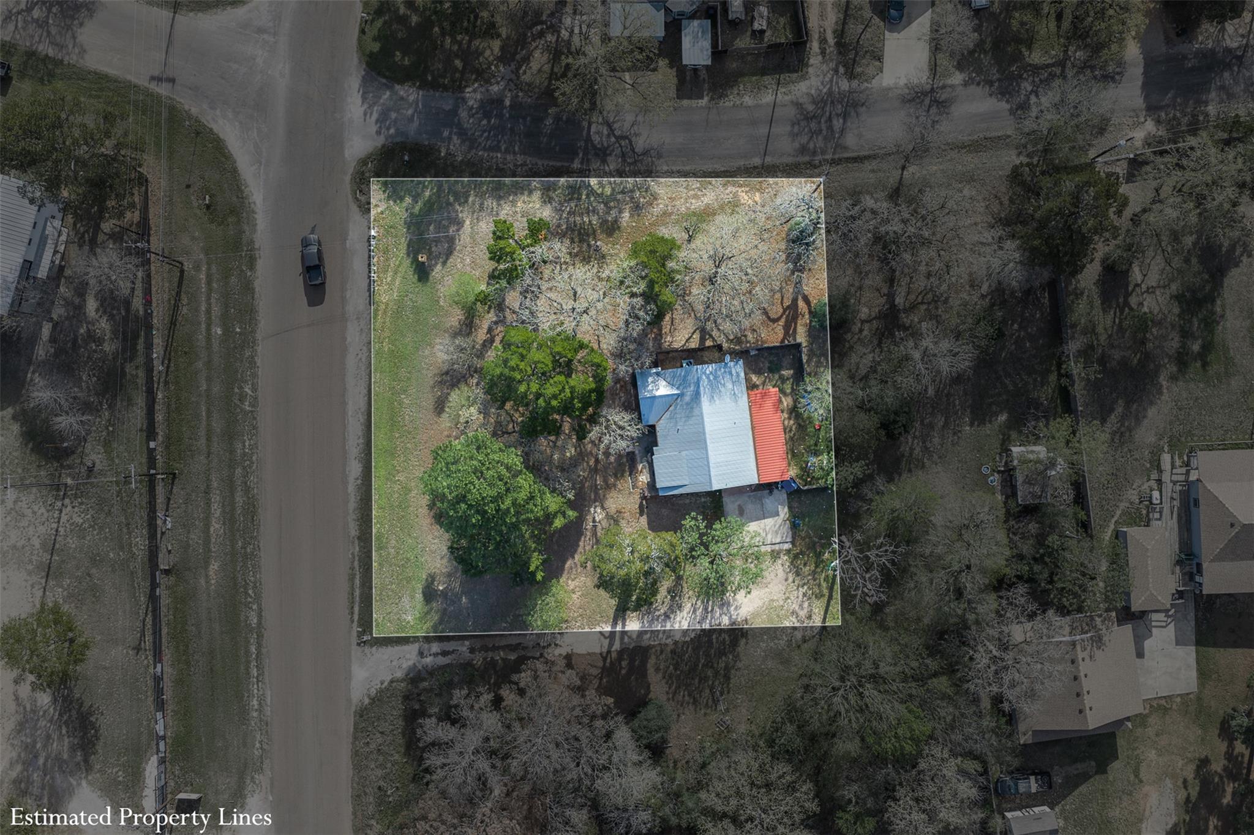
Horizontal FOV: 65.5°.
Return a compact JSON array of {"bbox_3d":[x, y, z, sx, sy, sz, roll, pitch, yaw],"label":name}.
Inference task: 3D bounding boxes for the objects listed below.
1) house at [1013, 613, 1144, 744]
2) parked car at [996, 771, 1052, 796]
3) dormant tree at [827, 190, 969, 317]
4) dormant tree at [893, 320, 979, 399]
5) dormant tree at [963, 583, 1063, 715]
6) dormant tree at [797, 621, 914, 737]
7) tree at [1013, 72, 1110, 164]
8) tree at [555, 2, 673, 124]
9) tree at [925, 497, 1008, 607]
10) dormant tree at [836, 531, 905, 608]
[{"bbox_3d":[51.200,29.500,111.500,13.900,5.000,13.600,-7,90,0],"label":"house"},{"bbox_3d":[46.050,42.600,113.100,5.850,1.850,2.000,-7,90,0],"label":"parked car"},{"bbox_3d":[29.810,-18.040,108.250,15.140,11.500,13.580,0,90,0],"label":"dormant tree"},{"bbox_3d":[34.560,-6.480,110.000,9.050,8.000,8.200,0,90,0],"label":"dormant tree"},{"bbox_3d":[42.640,25.610,108.750,10.600,10.500,14.070,0,90,0],"label":"dormant tree"},{"bbox_3d":[25.500,28.940,109.000,12.530,10.000,12.640,0,90,0],"label":"dormant tree"},{"bbox_3d":[48.080,-32.930,108.500,10.470,11.000,9.320,0,90,0],"label":"tree"},{"bbox_3d":[-1.510,-38.980,108.500,13.090,11.000,13.300,0,90,0],"label":"tree"},{"bbox_3d":[37.820,15.190,109.250,8.660,9.500,11.830,0,90,0],"label":"tree"},{"bbox_3d":[26.860,16.830,109.000,7.790,10.000,8.320,0,90,0],"label":"dormant tree"}]

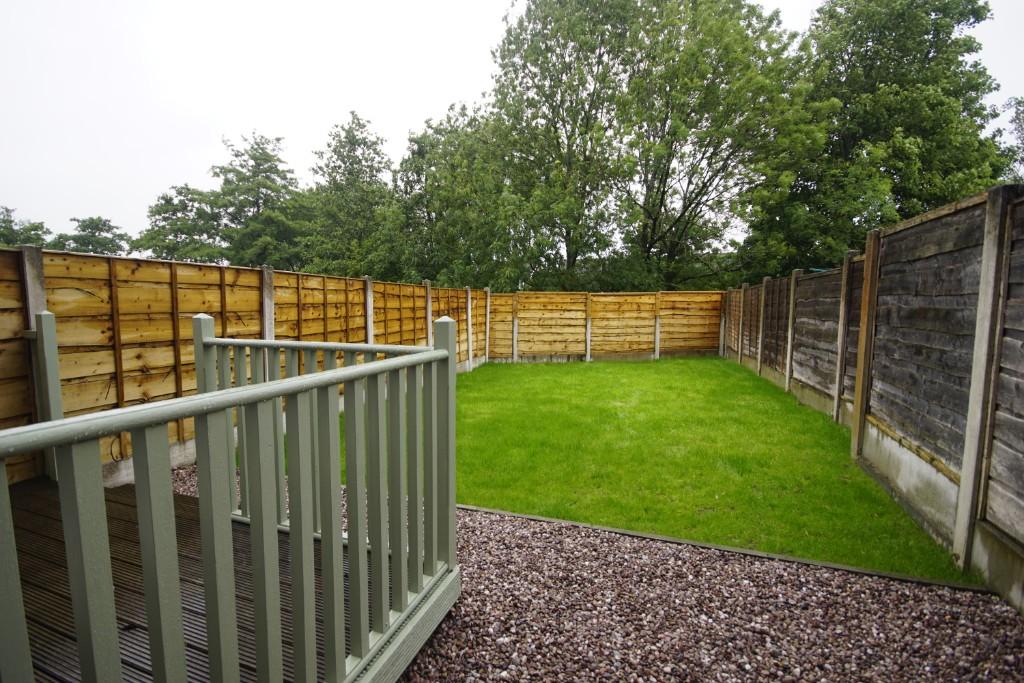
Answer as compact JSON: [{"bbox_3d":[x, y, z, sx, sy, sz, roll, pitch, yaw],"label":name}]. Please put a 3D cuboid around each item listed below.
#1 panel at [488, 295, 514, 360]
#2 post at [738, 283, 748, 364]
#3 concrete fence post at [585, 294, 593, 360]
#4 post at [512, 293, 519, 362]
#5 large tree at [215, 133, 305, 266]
[{"bbox_3d":[-0.263,-0.377,11.386,0.640,1.590,0.050,-1,5,-10],"label":"panel"},{"bbox_3d":[5.215,-0.376,10.226,0.100,1.820,0.110,2,5,17],"label":"post"},{"bbox_3d":[1.981,-0.372,11.787,0.110,1.782,0.110,-1,5,-10],"label":"concrete fence post"},{"bbox_3d":[0.095,-0.356,11.467,0.110,1.746,0.110,-1,5,-10],"label":"post"},{"bbox_3d":[-13.678,-5.676,24.586,5.000,10.619,5.000,-3,6,-29],"label":"large tree"}]

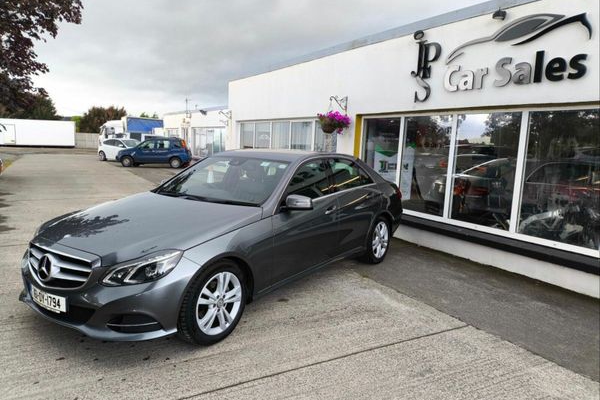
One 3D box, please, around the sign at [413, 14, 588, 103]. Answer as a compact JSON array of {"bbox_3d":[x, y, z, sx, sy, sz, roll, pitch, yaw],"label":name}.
[{"bbox_3d":[2.385,-1.813,5.700,0.080,0.930,2.610,-2,9,-31],"label":"sign"}]

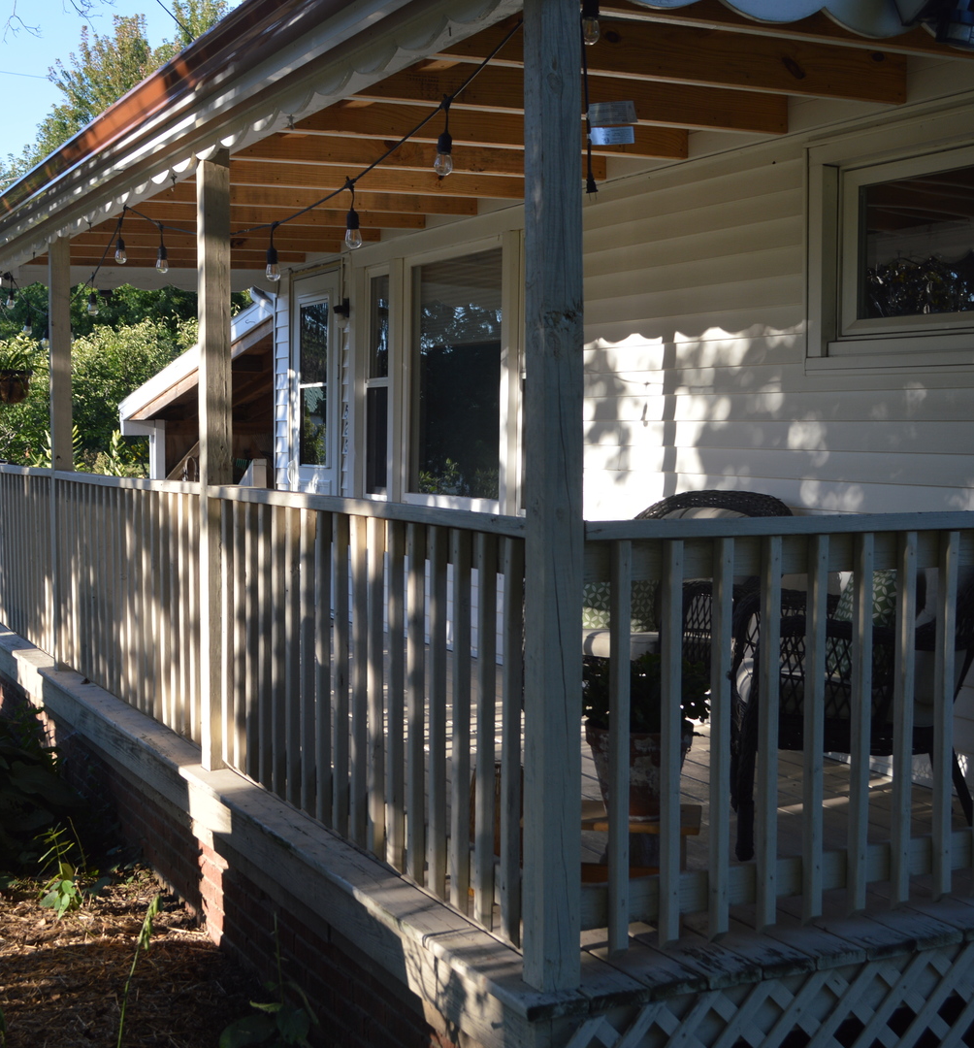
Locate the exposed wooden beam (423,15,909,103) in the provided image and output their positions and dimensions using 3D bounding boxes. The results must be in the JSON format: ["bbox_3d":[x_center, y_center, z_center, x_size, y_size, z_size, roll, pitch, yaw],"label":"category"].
[{"bbox_3d":[0.530,-1.386,4.586,1.829,0.176,0.040,-3,5,-27],"label":"exposed wooden beam"}]

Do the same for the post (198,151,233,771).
[{"bbox_3d":[-0.922,-0.198,5.345,0.086,2.083,0.086,-2,4,-27],"label":"post"}]

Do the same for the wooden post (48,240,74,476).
[{"bbox_3d":[-2.028,-0.348,7.500,0.090,2.050,0.090,-2,4,-27],"label":"wooden post"}]

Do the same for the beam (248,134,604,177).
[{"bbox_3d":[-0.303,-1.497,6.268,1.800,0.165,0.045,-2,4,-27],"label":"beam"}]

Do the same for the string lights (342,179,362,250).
[{"bbox_3d":[-0.365,-0.842,4.281,0.050,0.198,0.050,0,4,0],"label":"string lights"}]

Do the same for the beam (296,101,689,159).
[{"bbox_3d":[-0.026,-1.455,5.675,1.829,0.176,0.040,-3,5,-27],"label":"beam"}]

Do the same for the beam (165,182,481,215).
[{"bbox_3d":[-0.853,-1.558,7.295,1.829,0.176,0.040,-3,5,-27],"label":"beam"}]

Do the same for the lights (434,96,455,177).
[{"bbox_3d":[-0.102,-0.913,3.711,0.049,0.187,0.049,0,4,0],"label":"lights"}]

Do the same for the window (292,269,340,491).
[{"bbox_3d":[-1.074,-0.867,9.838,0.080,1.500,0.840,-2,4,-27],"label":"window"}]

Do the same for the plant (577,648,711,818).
[{"bbox_3d":[0.370,0.505,3.836,0.350,0.400,0.350,0,4,3],"label":"plant"}]

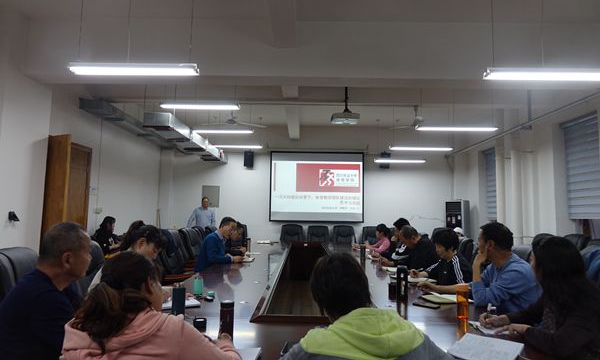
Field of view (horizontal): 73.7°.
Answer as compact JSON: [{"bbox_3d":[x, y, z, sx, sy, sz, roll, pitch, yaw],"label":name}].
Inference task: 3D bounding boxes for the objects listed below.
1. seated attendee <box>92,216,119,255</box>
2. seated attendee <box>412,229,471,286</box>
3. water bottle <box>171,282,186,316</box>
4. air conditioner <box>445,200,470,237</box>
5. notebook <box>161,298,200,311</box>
[{"bbox_3d":[-2.682,1.147,5.601,0.750,1.250,0.500,0,-6,12],"label":"seated attendee"},{"bbox_3d":[1.227,1.006,3.350,0.780,1.200,0.540,3,-6,-17],"label":"seated attendee"},{"bbox_3d":[-0.580,0.589,1.909,0.063,0.172,0.063,1,-6,1],"label":"water bottle"},{"bbox_3d":[3.787,1.383,9.609,0.500,1.770,0.340,-5,-8,44],"label":"air conditioner"},{"bbox_3d":[-0.701,0.695,2.222,0.240,0.018,0.260,3,-6,-21],"label":"notebook"}]

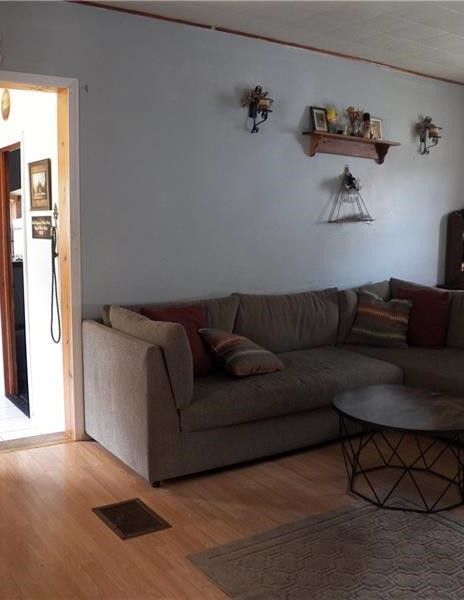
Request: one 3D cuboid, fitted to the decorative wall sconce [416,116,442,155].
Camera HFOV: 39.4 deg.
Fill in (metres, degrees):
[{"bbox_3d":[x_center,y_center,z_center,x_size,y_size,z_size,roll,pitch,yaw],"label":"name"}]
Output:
[{"bbox_3d":[1.626,-1.370,5.352,0.144,0.311,0.171,-4,8,-34],"label":"decorative wall sconce"}]

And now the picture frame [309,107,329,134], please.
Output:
[{"bbox_3d":[0.617,-1.280,4.600,0.151,0.166,0.030,-4,-6,-34],"label":"picture frame"}]

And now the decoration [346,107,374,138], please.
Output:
[{"bbox_3d":[0.962,-1.327,4.845,0.176,0.207,0.111,-4,7,-34],"label":"decoration"}]

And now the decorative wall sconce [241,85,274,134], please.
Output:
[{"bbox_3d":[0.169,-1.259,4.296,0.176,0.289,0.161,-4,7,-34],"label":"decorative wall sconce"}]

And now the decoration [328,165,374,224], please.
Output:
[{"bbox_3d":[0.923,-0.812,4.983,0.370,0.448,0.116,-4,8,-34],"label":"decoration"}]

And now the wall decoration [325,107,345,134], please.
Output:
[{"bbox_3d":[0.757,-1.327,4.781,0.117,0.199,0.096,-4,8,-34],"label":"wall decoration"}]

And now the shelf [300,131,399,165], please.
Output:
[{"bbox_3d":[0.907,-1.129,4.829,0.885,0.167,0.136,-4,7,-34],"label":"shelf"}]

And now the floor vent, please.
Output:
[{"bbox_3d":[-0.440,0.946,2.824,0.228,0.015,0.351,-4,7,-34],"label":"floor vent"}]

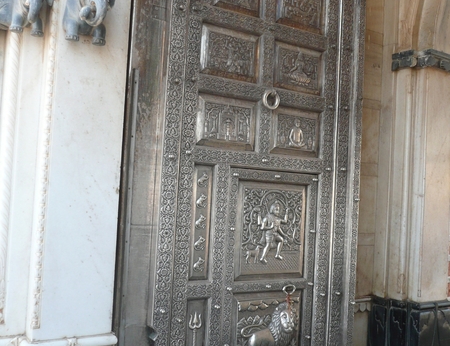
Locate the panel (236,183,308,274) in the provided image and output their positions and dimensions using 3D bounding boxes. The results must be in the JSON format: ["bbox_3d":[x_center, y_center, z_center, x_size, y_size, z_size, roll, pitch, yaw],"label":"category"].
[{"bbox_3d":[0.294,0.357,2.978,0.491,0.568,0.050,4,-3,-29],"label":"panel"}]

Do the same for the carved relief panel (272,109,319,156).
[{"bbox_3d":[0.458,-0.256,3.083,0.377,0.286,0.045,4,-3,-29],"label":"carved relief panel"}]

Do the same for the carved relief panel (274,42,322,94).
[{"bbox_3d":[0.475,-0.666,3.101,0.373,0.286,0.045,4,-3,-29],"label":"carved relief panel"}]

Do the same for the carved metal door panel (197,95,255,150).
[{"bbox_3d":[0.021,-0.288,2.835,0.384,0.286,0.045,4,-3,-29],"label":"carved metal door panel"}]

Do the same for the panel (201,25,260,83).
[{"bbox_3d":[0.036,-0.698,2.852,0.370,0.280,0.045,4,-3,-29],"label":"panel"}]

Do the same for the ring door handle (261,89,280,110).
[{"bbox_3d":[0.287,-0.442,2.961,0.118,0.118,0.035,4,-3,-29],"label":"ring door handle"}]

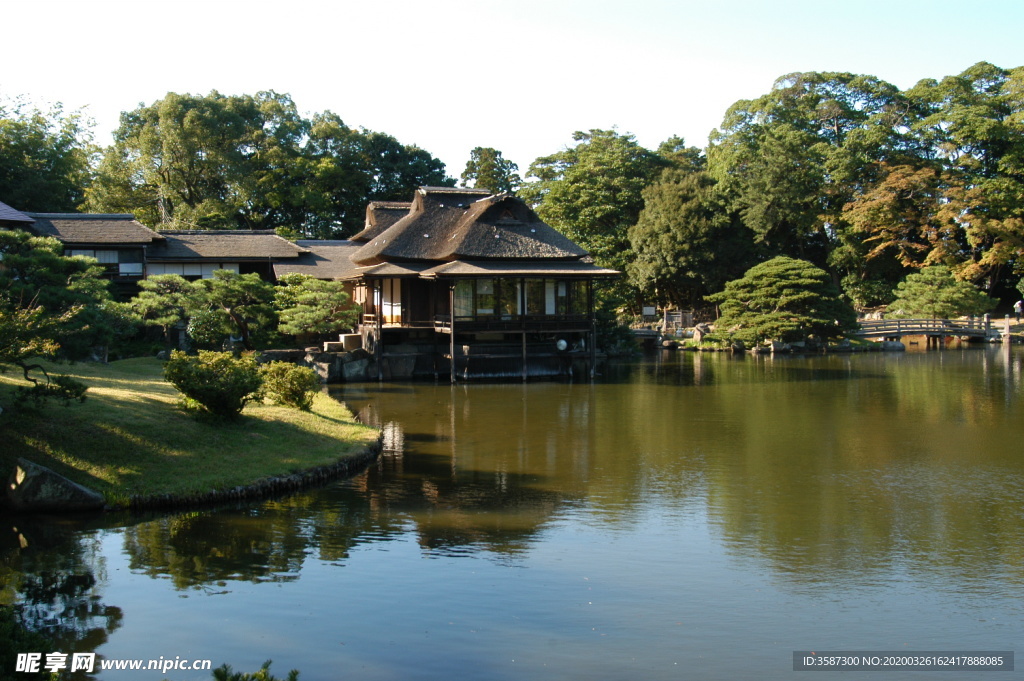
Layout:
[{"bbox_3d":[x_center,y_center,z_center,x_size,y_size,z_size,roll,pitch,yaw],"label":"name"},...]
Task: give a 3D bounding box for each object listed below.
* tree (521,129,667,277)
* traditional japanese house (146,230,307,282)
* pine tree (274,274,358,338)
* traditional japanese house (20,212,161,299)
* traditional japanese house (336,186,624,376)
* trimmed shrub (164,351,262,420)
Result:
[{"bbox_3d":[7.487,-11.024,94.000,13.200,16.500,12.500,-1,2,0],"label":"tree"},{"bbox_3d":[-13.335,-3.399,48.300,7.200,3.700,5.000,-1,2,-18],"label":"traditional japanese house"},{"bbox_3d":[-7.889,-1.298,41.500,3.500,2.900,3.200,-1,2,-11],"label":"pine tree"},{"bbox_3d":[-19.060,-3.689,46.600,6.200,4.300,5.000,-1,2,-18],"label":"traditional japanese house"},{"bbox_3d":[-2.302,-2.684,43.610,9.450,8.250,11.000,-1,2,-19],"label":"traditional japanese house"},{"bbox_3d":[-6.535,0.974,22.400,2.100,1.450,1.900,-1,2,-17],"label":"trimmed shrub"}]

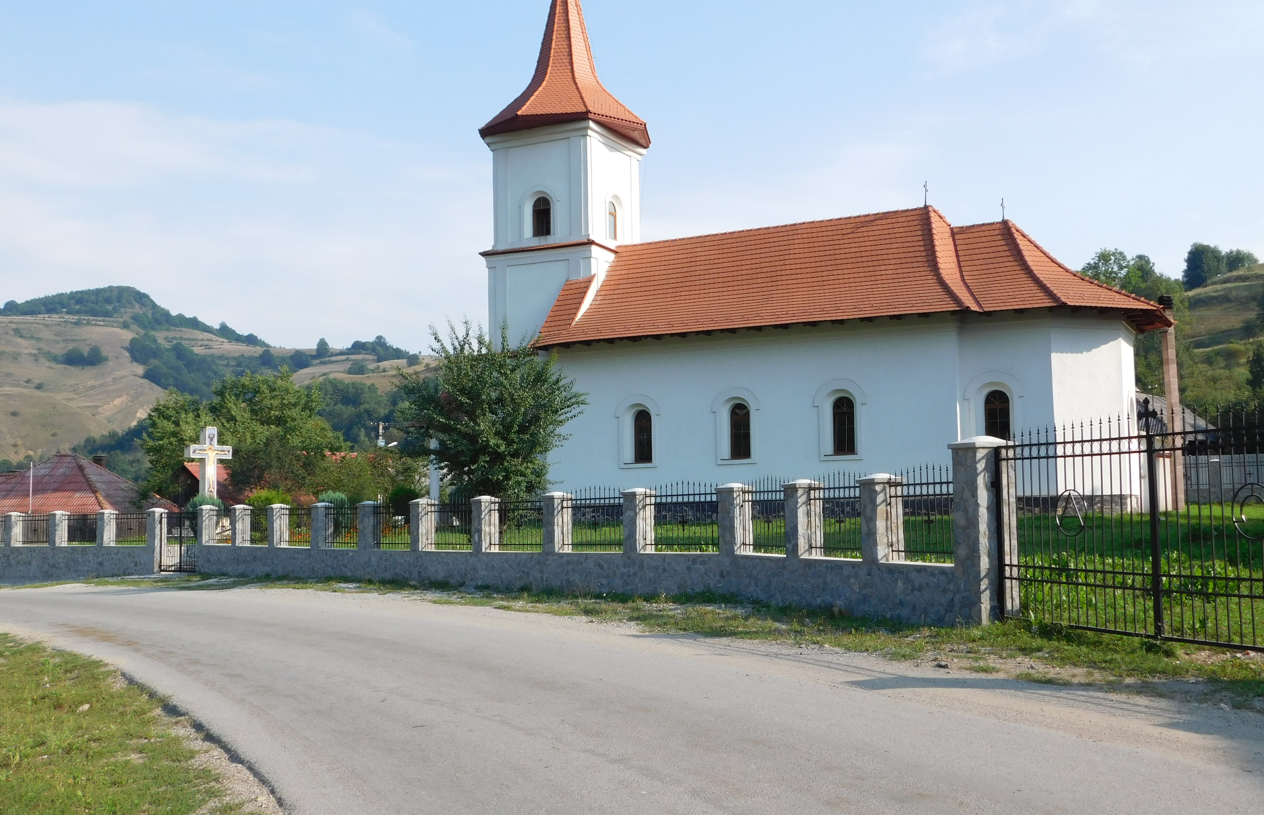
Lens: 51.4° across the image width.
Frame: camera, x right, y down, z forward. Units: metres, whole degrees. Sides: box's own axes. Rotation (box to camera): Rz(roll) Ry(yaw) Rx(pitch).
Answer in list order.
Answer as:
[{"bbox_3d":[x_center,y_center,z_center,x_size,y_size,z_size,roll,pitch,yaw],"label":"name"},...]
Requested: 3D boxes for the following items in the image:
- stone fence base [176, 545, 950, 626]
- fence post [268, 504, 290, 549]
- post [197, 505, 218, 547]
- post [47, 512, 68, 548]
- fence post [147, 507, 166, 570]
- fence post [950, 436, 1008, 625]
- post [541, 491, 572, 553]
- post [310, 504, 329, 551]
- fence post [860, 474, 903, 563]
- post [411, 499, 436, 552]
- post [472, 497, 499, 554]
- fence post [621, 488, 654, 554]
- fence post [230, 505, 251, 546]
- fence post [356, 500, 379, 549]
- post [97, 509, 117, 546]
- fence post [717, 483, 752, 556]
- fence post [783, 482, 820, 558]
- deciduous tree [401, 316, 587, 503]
[{"bbox_3d":[-3.642,3.336,26.970,2.210,0.927,28.603,3,-7,-35],"label":"stone fence base"},{"bbox_3d":[-9.359,3.131,34.801,0.448,1.165,0.448,5,-7,-39],"label":"fence post"},{"bbox_3d":[-12.454,3.470,38.539,0.448,1.165,0.448,5,-7,-39],"label":"post"},{"bbox_3d":[-18.696,3.959,42.904,0.448,1.165,0.448,-4,-7,36],"label":"post"},{"bbox_3d":[-14.462,4.041,40.000,0.440,1.983,0.440,-5,-7,42],"label":"fence post"},{"bbox_3d":[4.007,1.381,14.957,0.550,2.116,0.550,2,-6,-18],"label":"fence post"},{"bbox_3d":[-1.438,2.229,25.508,0.448,1.165,0.448,5,-7,-39],"label":"post"},{"bbox_3d":[-7.673,2.911,32.304,0.420,1.138,0.420,4,-7,-39],"label":"post"},{"bbox_3d":[3.295,1.443,17.288,0.448,1.165,0.448,2,-6,-21],"label":"fence post"},{"bbox_3d":[-4.526,2.551,28.569,0.420,1.138,0.420,4,-7,-39],"label":"post"},{"bbox_3d":[-2.967,2.365,26.702,0.420,1.138,0.420,4,-7,-39],"label":"post"},{"bbox_3d":[0.117,1.984,22.967,0.420,1.138,0.420,4,-7,-39],"label":"fence post"},{"bbox_3d":[-10.726,3.230,36.039,0.420,1.138,0.420,4,-7,-39],"label":"fence post"},{"bbox_3d":[-6.116,2.741,30.437,0.420,1.138,0.420,4,-7,-39],"label":"fence post"},{"bbox_3d":[-16.628,3.822,41.602,0.448,1.165,0.448,-4,-7,35],"label":"post"},{"bbox_3d":[1.661,1.791,21.100,0.420,1.138,0.420,3,-7,-33],"label":"fence post"},{"bbox_3d":[2.559,1.654,19.569,0.448,1.165,0.448,2,-6,-20],"label":"fence post"},{"bbox_3d":[-3.413,0.553,32.000,4.600,5.200,4.400,0,-6,0],"label":"deciduous tree"}]

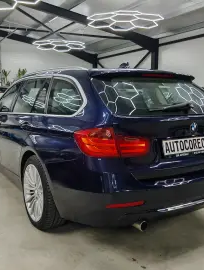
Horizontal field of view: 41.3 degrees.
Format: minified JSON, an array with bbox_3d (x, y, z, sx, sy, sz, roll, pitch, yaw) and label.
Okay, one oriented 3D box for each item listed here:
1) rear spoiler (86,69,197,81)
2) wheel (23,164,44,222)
[{"bbox_3d":[0.425,-0.505,2.326,1.150,0.095,0.210,-4,9,-34],"label":"rear spoiler"},{"bbox_3d":[-0.544,0.502,2.416,0.170,0.495,0.495,-4,9,-34],"label":"wheel"}]

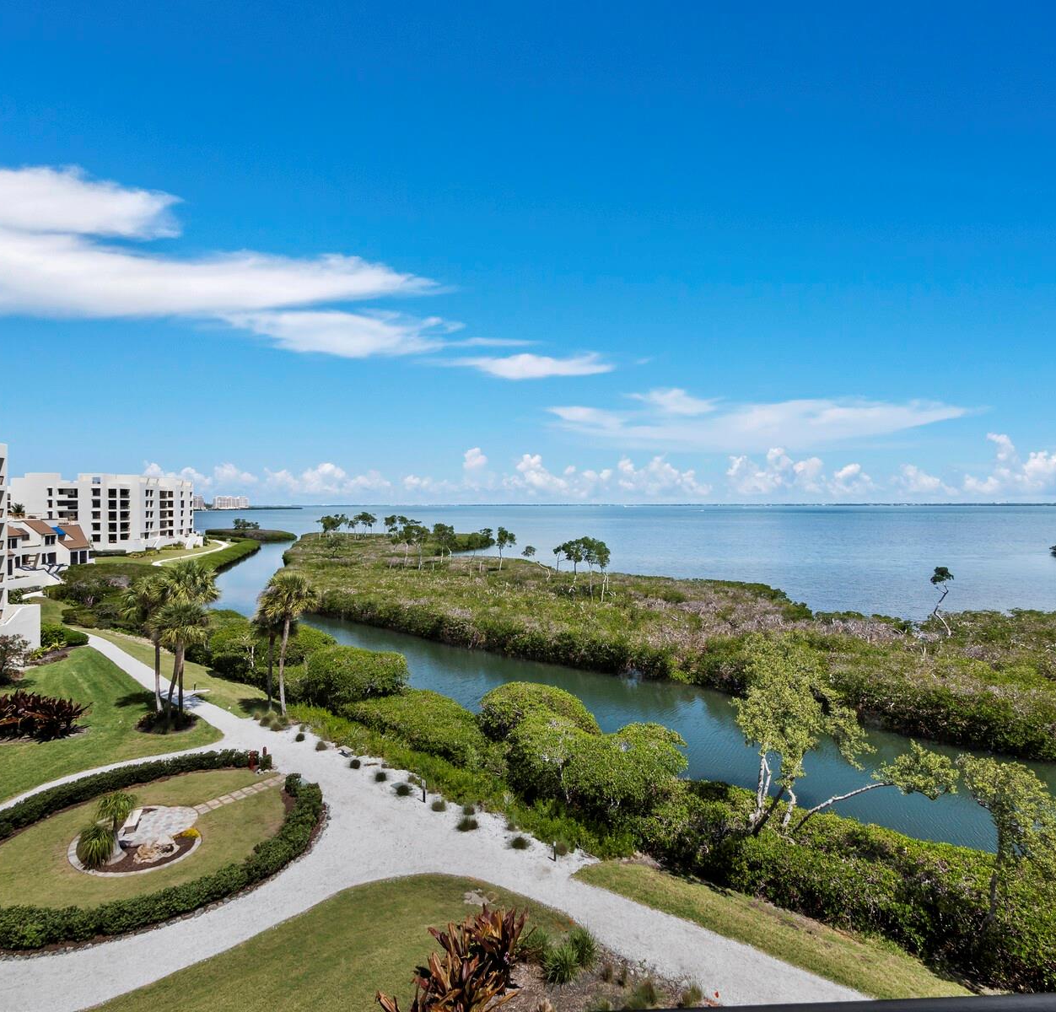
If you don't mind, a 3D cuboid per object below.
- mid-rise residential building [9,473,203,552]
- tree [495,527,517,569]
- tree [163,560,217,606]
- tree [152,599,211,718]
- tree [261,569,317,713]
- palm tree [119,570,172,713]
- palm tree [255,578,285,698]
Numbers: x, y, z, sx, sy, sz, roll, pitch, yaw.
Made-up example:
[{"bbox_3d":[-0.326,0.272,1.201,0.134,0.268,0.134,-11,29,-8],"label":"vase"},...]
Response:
[{"bbox_3d":[-118.500,2.400,160.500,33.000,21.800,42.000,0,0,0],"label":"mid-rise residential building"},{"bbox_3d":[-4.540,8.860,112.000,4.540,9.080,4.500,0,0,0],"label":"tree"},{"bbox_3d":[-21.040,8.240,34.000,3.410,9.910,3.500,0,0,0],"label":"tree"},{"bbox_3d":[-21.630,9.550,34.000,3.680,7.290,3.700,0,0,0],"label":"tree"},{"bbox_3d":[-15.030,8.590,34.300,3.380,9.100,3.500,0,0,0],"label":"tree"},{"bbox_3d":[-23.860,8.660,34.100,3.420,8.890,3.500,0,0,0],"label":"palm tree"},{"bbox_3d":[-16.220,9.090,35.000,2.910,8.180,3.000,0,0,0],"label":"palm tree"}]

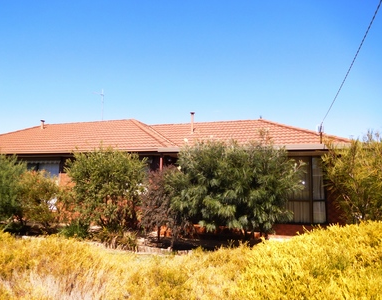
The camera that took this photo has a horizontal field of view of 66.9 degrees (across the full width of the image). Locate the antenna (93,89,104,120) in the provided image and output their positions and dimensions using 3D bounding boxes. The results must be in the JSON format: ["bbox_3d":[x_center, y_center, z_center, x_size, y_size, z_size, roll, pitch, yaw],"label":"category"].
[{"bbox_3d":[-4.675,-2.299,14.600,0.600,1.650,0.450,3,-5,-41],"label":"antenna"}]

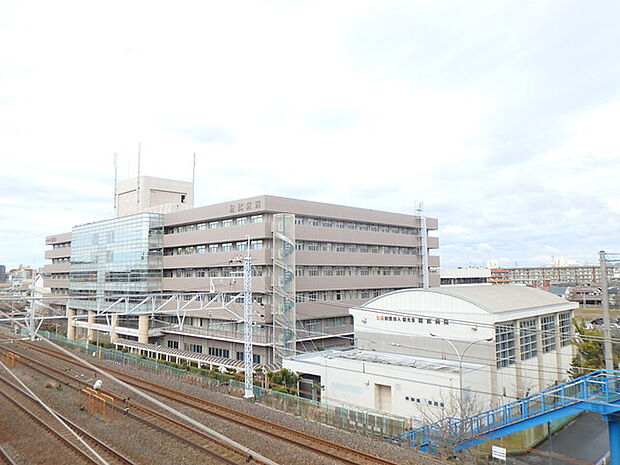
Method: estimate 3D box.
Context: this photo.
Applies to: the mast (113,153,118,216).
[{"bbox_3d":[-40.105,-10.376,103.541,0.650,12.380,0.650,-6,-7,45],"label":"mast"}]

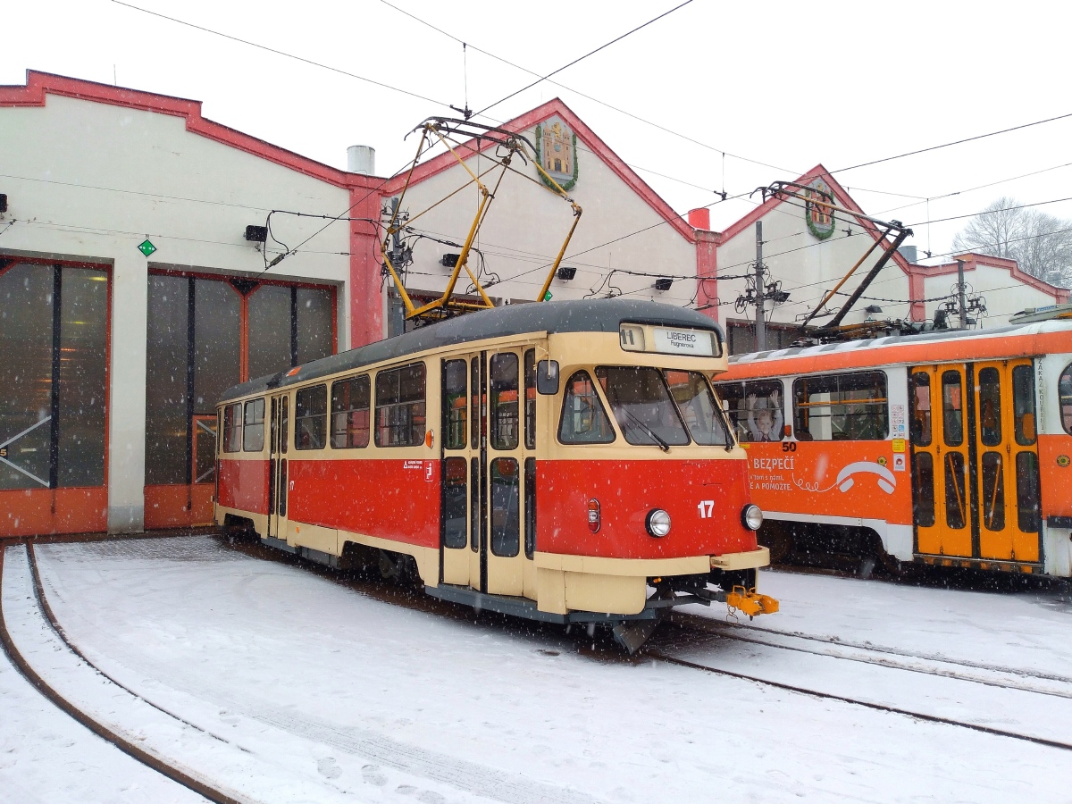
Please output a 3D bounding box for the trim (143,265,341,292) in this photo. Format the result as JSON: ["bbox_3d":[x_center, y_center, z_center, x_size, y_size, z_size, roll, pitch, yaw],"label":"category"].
[{"bbox_3d":[-6.821,-2.851,18.800,4.250,0.180,0.130,1,-4,-30],"label":"trim"}]

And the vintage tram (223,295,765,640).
[{"bbox_3d":[-2.433,0.722,12.220,2.500,2.870,13.800,2,-4,-34],"label":"vintage tram"}]

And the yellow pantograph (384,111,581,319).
[{"bbox_3d":[-0.811,-2.191,9.932,1.800,2.400,2.750,2,-4,-34],"label":"yellow pantograph"}]

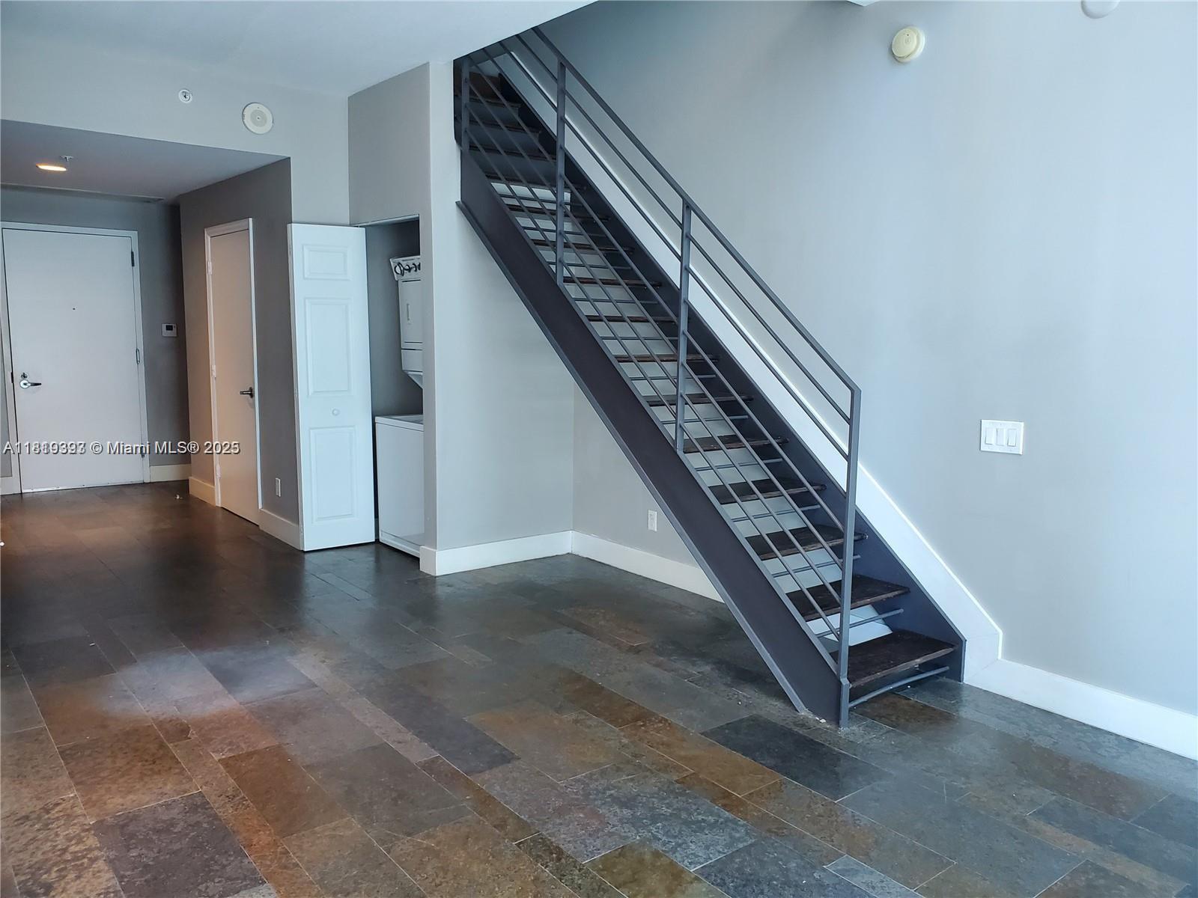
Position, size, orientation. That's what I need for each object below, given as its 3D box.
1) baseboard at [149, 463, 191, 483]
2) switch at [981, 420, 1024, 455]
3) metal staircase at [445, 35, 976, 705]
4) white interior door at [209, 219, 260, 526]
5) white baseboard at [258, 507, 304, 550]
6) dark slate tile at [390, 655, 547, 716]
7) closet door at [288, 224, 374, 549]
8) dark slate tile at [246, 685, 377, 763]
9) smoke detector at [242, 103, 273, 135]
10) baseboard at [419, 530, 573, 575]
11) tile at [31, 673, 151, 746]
[{"bbox_3d":[-3.894,0.223,8.203,0.365,0.142,0.015,-6,10,-39],"label":"baseboard"},{"bbox_3d":[1.581,-0.047,3.537,0.010,0.123,0.168,-6,10,-39],"label":"switch"},{"bbox_3d":[0.164,-0.770,4.578,0.779,3.190,3.400,-6,10,-39],"label":"metal staircase"},{"bbox_3d":[-2.708,-0.545,6.722,0.045,2.140,0.940,-5,9,-38],"label":"white interior door"},{"bbox_3d":[-2.182,0.541,6.150,0.016,0.144,0.795,-5,9,-38],"label":"white baseboard"},{"bbox_3d":[-0.573,0.962,3.655,0.309,0.012,0.595,-6,10,-39],"label":"dark slate tile"},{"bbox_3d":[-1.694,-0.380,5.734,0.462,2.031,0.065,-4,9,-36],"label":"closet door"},{"bbox_3d":[-1.031,0.988,3.224,0.296,0.014,0.605,-5,9,-39],"label":"dark slate tile"},{"bbox_3d":[-1.999,-1.938,5.278,0.175,0.175,0.050,-5,9,-39],"label":"smoke detector"},{"bbox_3d":[-0.605,0.619,5.532,0.979,0.149,0.167,-6,10,-39],"label":"baseboard"},{"bbox_3d":[-1.886,0.963,3.332,0.297,0.014,0.605,-5,9,-39],"label":"tile"}]

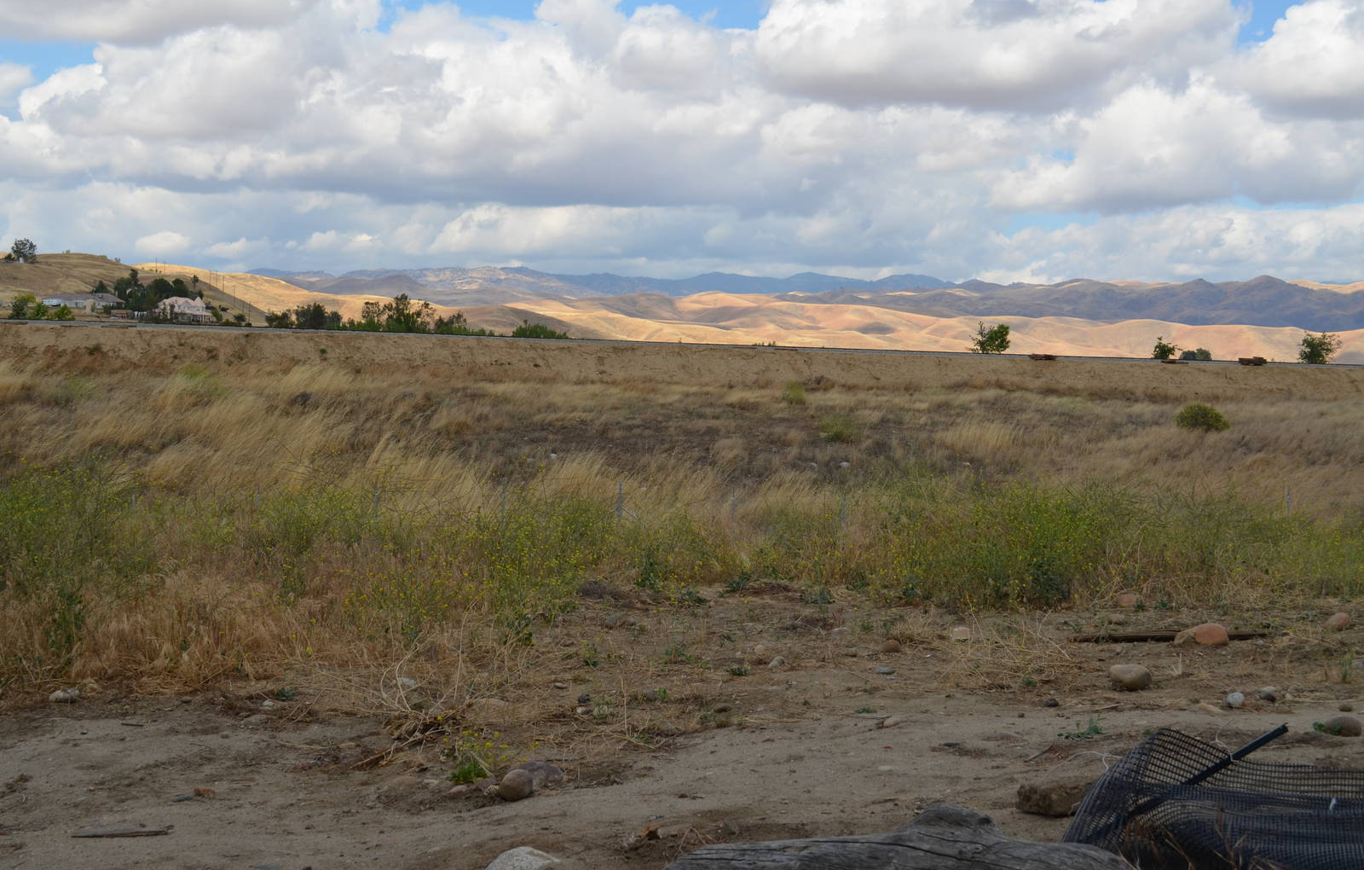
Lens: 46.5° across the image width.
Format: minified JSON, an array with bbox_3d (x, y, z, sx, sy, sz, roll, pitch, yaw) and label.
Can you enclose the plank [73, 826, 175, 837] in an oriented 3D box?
[{"bbox_3d":[-1.791,1.274,5.080,0.320,0.016,0.055,1,3,-7],"label":"plank"}]

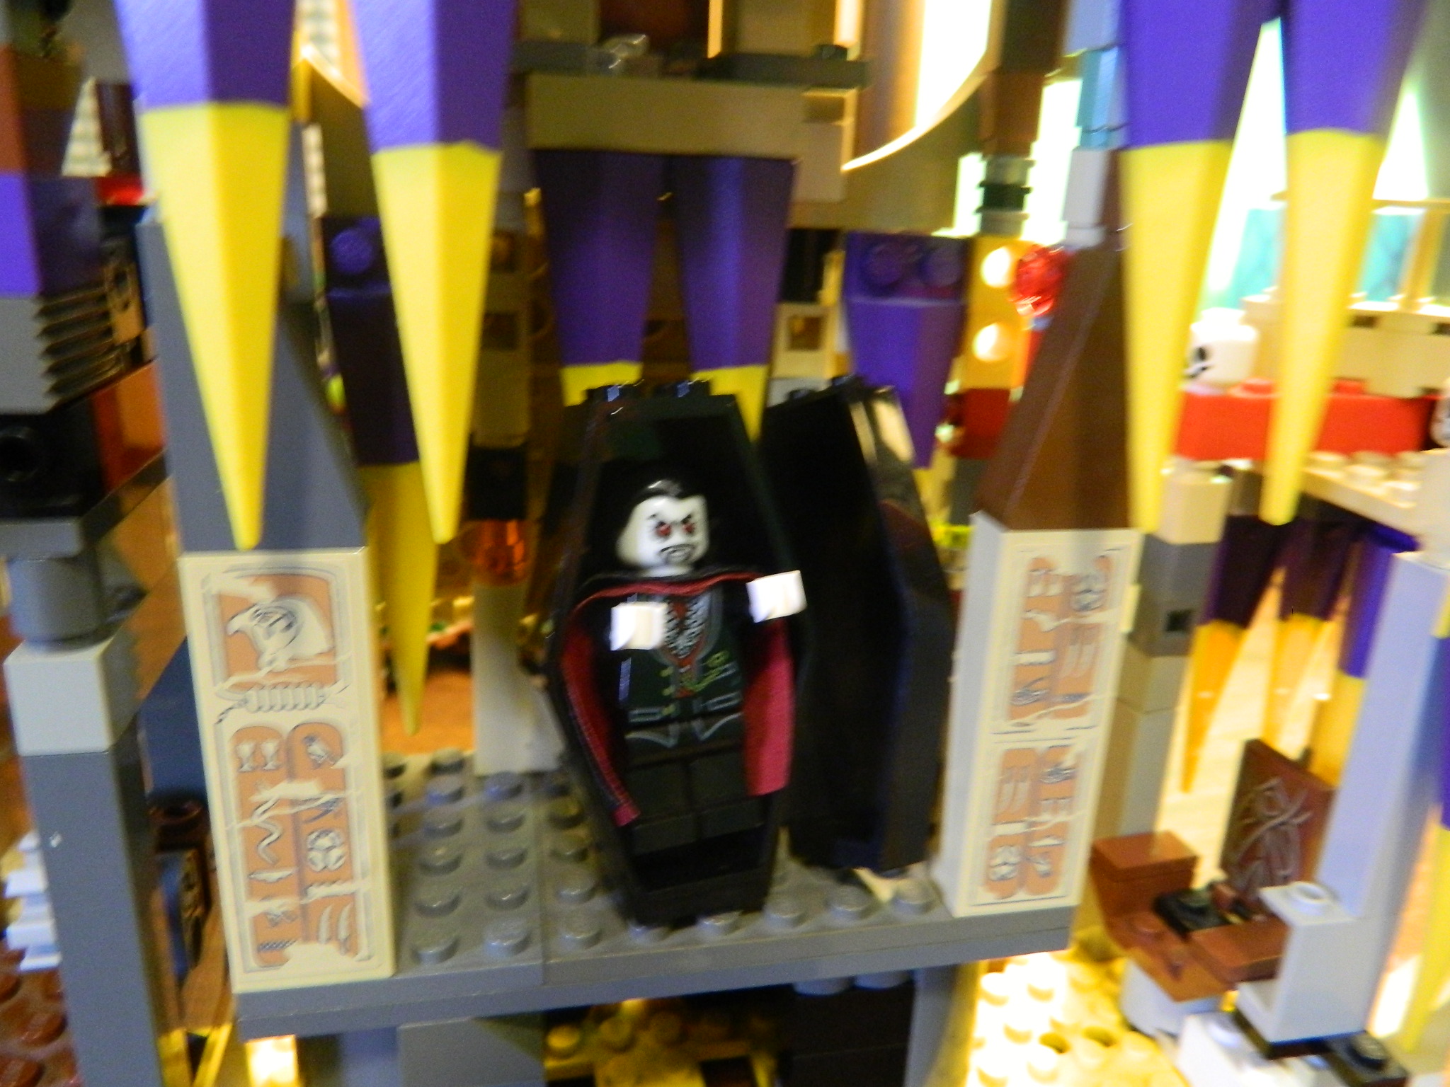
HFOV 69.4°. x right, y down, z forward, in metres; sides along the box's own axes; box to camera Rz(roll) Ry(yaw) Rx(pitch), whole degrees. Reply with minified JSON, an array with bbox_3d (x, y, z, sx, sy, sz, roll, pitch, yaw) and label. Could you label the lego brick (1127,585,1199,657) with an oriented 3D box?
[{"bbox_3d":[0.070,0.012,0.168,0.008,0.010,0.008,-2,18,-12],"label":"lego brick"}]

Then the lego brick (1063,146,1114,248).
[{"bbox_3d":[0.040,-0.037,0.113,0.008,0.010,0.008,-1,18,-12],"label":"lego brick"}]

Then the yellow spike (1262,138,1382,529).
[{"bbox_3d":[0.061,-0.022,0.110,0.011,0.040,0.010,0,13,-13],"label":"yellow spike"}]

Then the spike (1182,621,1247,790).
[{"bbox_3d":[0.086,0.030,0.189,0.010,0.034,0.009,-1,18,-12],"label":"spike"}]

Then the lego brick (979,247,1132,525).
[{"bbox_3d":[0.037,-0.016,0.111,0.016,0.029,0.008,-1,18,-12],"label":"lego brick"}]

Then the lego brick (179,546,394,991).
[{"bbox_3d":[-0.043,0.023,0.106,0.016,0.048,0.008,-2,18,-12],"label":"lego brick"}]

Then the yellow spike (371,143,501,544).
[{"bbox_3d":[-0.022,-0.015,0.083,0.010,0.031,0.010,-2,18,-12],"label":"yellow spike"}]

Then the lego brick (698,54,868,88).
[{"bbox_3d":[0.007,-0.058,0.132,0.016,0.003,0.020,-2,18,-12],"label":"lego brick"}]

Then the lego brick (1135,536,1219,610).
[{"bbox_3d":[0.071,0.003,0.165,0.008,0.010,0.008,-2,18,-12],"label":"lego brick"}]

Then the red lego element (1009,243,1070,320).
[{"bbox_3d":[0.039,-0.032,0.128,0.008,0.009,0.008,-1,18,-12],"label":"red lego element"}]

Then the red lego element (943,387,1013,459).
[{"bbox_3d":[0.033,-0.017,0.145,0.008,0.010,0.008,-1,18,-12],"label":"red lego element"}]

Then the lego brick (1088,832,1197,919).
[{"bbox_3d":[0.074,0.059,0.185,0.016,0.010,0.008,-1,18,-12],"label":"lego brick"}]

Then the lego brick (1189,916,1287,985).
[{"bbox_3d":[0.085,0.067,0.170,0.016,0.003,0.008,-1,18,-12],"label":"lego brick"}]

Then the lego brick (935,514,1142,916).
[{"bbox_3d":[0.035,0.020,0.123,0.016,0.048,0.008,-1,18,-12],"label":"lego brick"}]

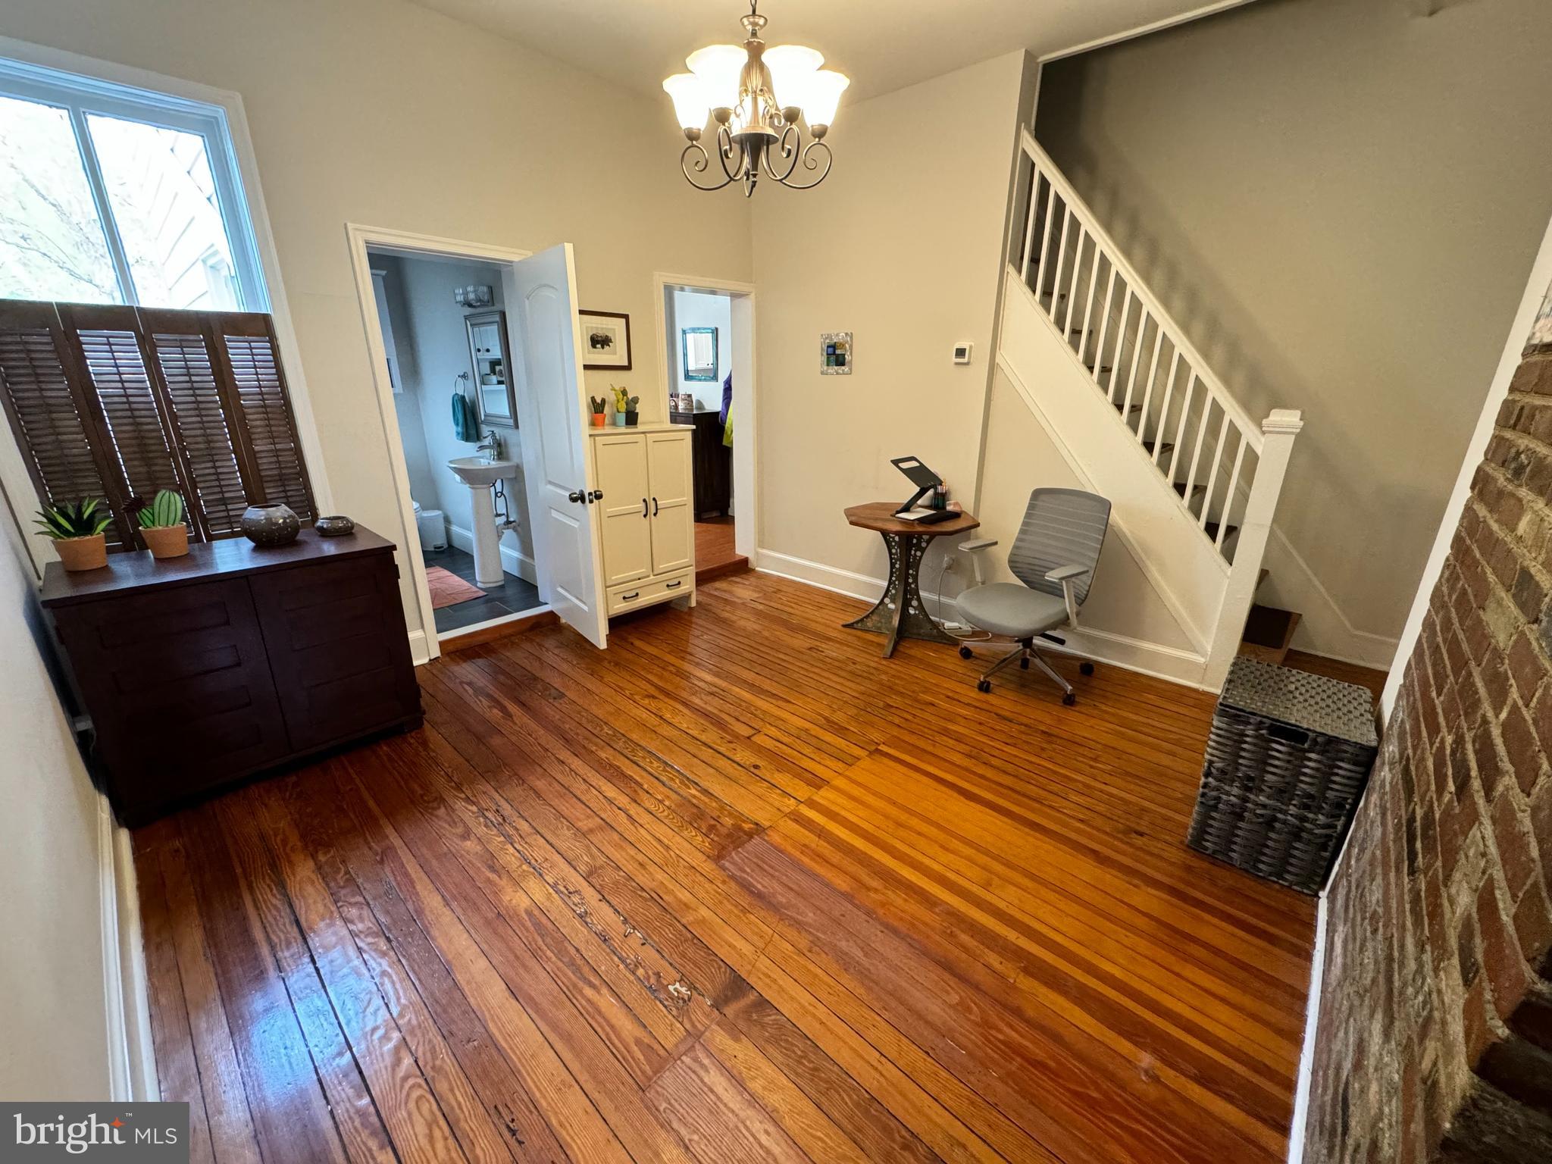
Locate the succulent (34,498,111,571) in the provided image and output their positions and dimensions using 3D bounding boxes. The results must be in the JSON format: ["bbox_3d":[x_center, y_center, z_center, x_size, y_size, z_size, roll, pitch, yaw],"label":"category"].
[{"bbox_3d":[-2.609,-0.179,2.340,0.180,0.271,0.187,17,25,40],"label":"succulent"}]

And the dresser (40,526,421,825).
[{"bbox_3d":[-2.220,0.310,2.700,0.546,0.886,1.017,18,26,41],"label":"dresser"}]

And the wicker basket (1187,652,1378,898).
[{"bbox_3d":[1.801,0.665,2.266,0.389,0.572,0.467,16,24,37],"label":"wicker basket"}]

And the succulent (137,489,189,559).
[{"bbox_3d":[-2.436,-0.230,2.495,0.125,0.266,0.138,17,25,40],"label":"succulent"}]

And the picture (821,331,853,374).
[{"bbox_3d":[0.398,-1.530,4.206,0.264,0.258,0.021,17,25,40],"label":"picture"}]

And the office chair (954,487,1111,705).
[{"bbox_3d":[1.309,0.054,3.259,0.671,0.972,0.640,-11,22,-30],"label":"office chair"}]

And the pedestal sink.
[{"bbox_3d":[-1.948,-0.376,4.210,0.498,0.845,0.387,16,24,38],"label":"pedestal sink"}]

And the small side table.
[{"bbox_3d":[0.771,-0.024,3.797,0.750,0.760,0.750,8,20,19],"label":"small side table"}]

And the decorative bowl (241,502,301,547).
[{"bbox_3d":[-2.094,-0.234,2.613,0.198,0.148,0.198,17,25,40],"label":"decorative bowl"}]

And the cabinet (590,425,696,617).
[{"bbox_3d":[-0.939,-0.370,4.144,0.387,1.250,0.784,17,25,40],"label":"cabinet"}]

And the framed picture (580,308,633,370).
[{"bbox_3d":[-1.036,-1.443,3.762,0.022,0.324,0.398,17,25,40],"label":"framed picture"}]

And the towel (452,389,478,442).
[{"bbox_3d":[-2.203,-1.170,4.449,0.139,0.336,0.075,17,25,40],"label":"towel"}]

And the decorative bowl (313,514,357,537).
[{"bbox_3d":[-1.948,-0.246,2.776,0.148,0.068,0.148,17,25,40],"label":"decorative bowl"}]

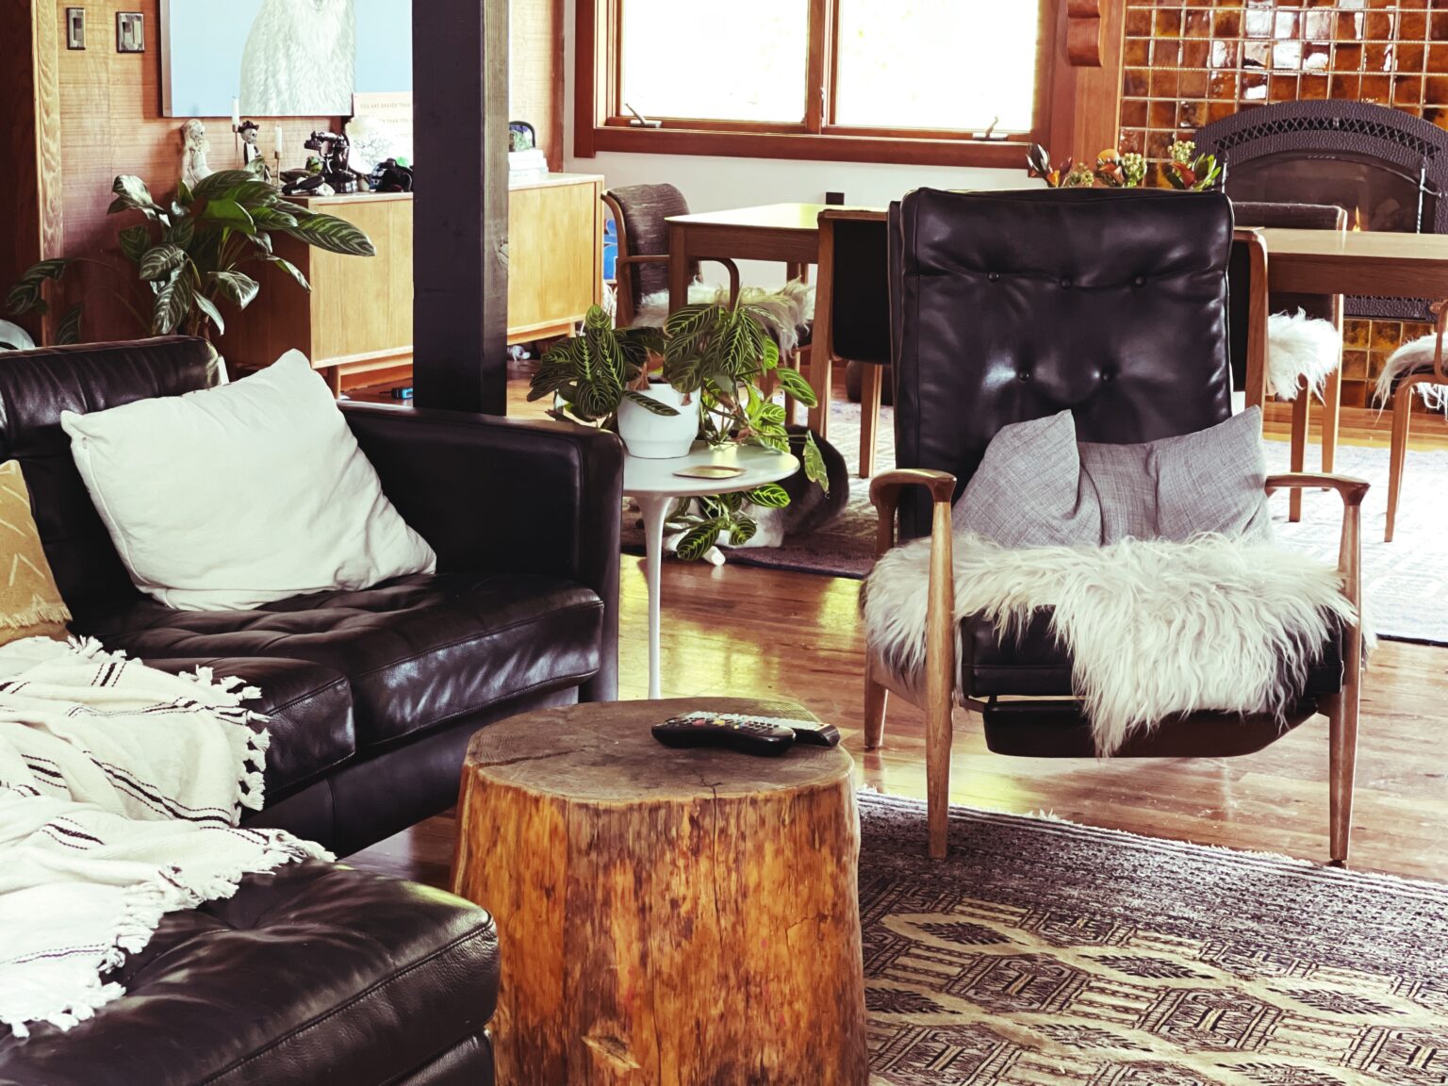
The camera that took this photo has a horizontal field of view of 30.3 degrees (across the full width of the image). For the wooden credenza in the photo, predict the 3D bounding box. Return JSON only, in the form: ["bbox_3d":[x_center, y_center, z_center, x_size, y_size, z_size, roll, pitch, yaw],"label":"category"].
[{"bbox_3d":[-1.053,-0.850,9.000,0.465,0.730,1.950,6,12,24],"label":"wooden credenza"}]

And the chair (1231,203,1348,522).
[{"bbox_3d":[1.427,-0.526,7.429,0.500,0.810,0.560,6,12,24],"label":"chair"}]

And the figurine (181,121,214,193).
[{"bbox_3d":[-1.582,-1.185,8.154,0.125,0.230,0.105,6,12,24],"label":"figurine"}]

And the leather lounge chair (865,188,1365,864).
[{"bbox_3d":[0.644,-0.064,4.487,0.710,1.000,0.840,1,11,-4],"label":"leather lounge chair"}]

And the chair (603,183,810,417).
[{"bbox_3d":[0.007,-0.616,7.718,0.570,0.810,0.560,6,12,24],"label":"chair"}]

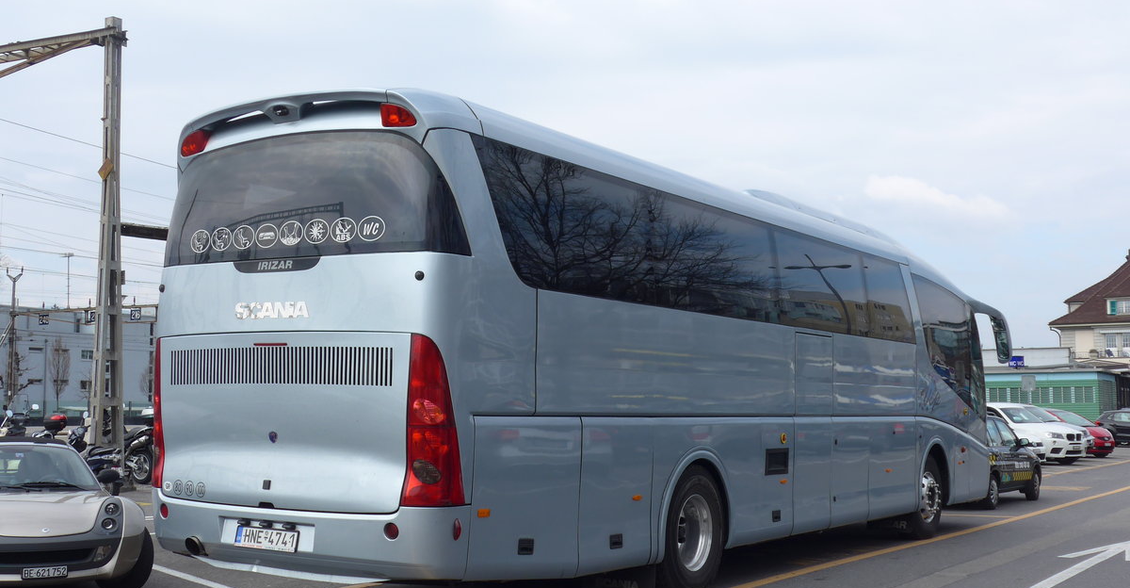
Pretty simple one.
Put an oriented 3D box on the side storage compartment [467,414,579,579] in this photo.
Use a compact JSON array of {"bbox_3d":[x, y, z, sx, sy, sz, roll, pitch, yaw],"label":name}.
[{"bbox_3d":[-0.276,1.298,8.499,0.110,1.040,1.270,-2,-5,32],"label":"side storage compartment"}]

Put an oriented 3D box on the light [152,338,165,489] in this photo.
[{"bbox_3d":[-2.710,0.809,9.107,0.250,1.000,0.270,5,-6,-42],"label":"light"}]

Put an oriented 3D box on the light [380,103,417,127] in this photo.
[{"bbox_3d":[-0.996,-1.083,8.109,0.280,0.150,0.100,-2,-5,32],"label":"light"}]

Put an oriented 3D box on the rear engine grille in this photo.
[{"bbox_3d":[-1.831,0.449,8.372,1.890,0.235,0.070,-2,-5,32],"label":"rear engine grille"}]

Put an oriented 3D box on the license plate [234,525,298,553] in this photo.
[{"bbox_3d":[-1.857,1.514,8.291,0.530,0.130,0.030,-2,-13,32],"label":"license plate"}]

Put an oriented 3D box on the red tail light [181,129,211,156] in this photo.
[{"bbox_3d":[-2.503,-1.032,9.055,0.280,0.150,0.100,-2,-5,32],"label":"red tail light"}]

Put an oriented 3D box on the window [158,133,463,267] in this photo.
[{"bbox_3d":[-1.723,-0.600,8.601,2.480,0.800,0.360,-2,-5,32],"label":"window"}]

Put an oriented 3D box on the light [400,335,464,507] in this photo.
[{"bbox_3d":[-0.771,0.744,7.890,0.270,1.000,0.250,0,-5,17],"label":"light"}]

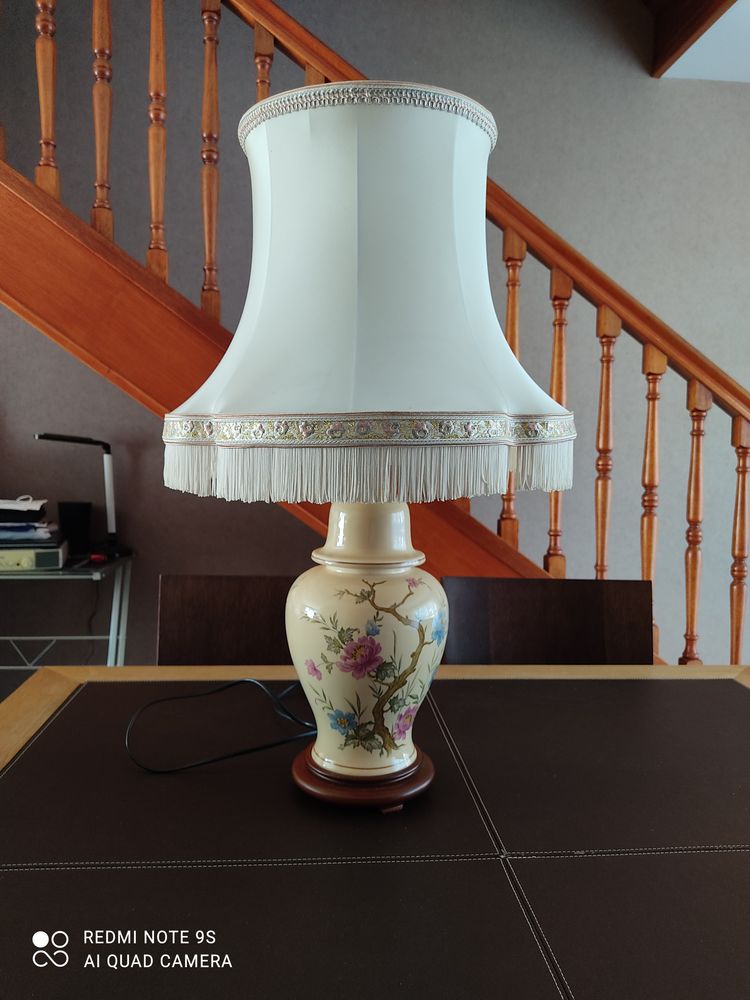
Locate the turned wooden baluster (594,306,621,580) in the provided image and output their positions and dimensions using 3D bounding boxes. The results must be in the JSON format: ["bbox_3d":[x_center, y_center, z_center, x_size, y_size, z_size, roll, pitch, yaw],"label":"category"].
[{"bbox_3d":[0.595,-0.094,1.945,0.043,0.807,0.043,0,3,-6],"label":"turned wooden baluster"}]

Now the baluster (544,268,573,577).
[{"bbox_3d":[0.471,-0.187,1.928,0.043,0.807,0.043,0,3,-6],"label":"baluster"}]

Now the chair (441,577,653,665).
[{"bbox_3d":[0.340,0.628,1.328,0.425,0.913,0.500,1,3,1],"label":"chair"}]

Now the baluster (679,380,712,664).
[{"bbox_3d":[0.843,0.091,1.979,0.043,0.807,0.043,0,3,-6],"label":"baluster"}]

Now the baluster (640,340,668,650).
[{"bbox_3d":[0.719,-0.001,1.962,0.043,0.807,0.043,0,3,-6],"label":"baluster"}]

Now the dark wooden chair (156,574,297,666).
[{"bbox_3d":[-0.216,0.622,1.328,0.425,0.911,0.500,1,3,-2],"label":"dark wooden chair"}]

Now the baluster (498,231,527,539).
[{"bbox_3d":[0.347,-0.280,1.911,0.043,0.807,0.043,0,3,-6],"label":"baluster"}]

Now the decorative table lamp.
[{"bbox_3d":[-0.008,-0.038,0.935,0.490,0.780,0.490,1,3,0],"label":"decorative table lamp"}]

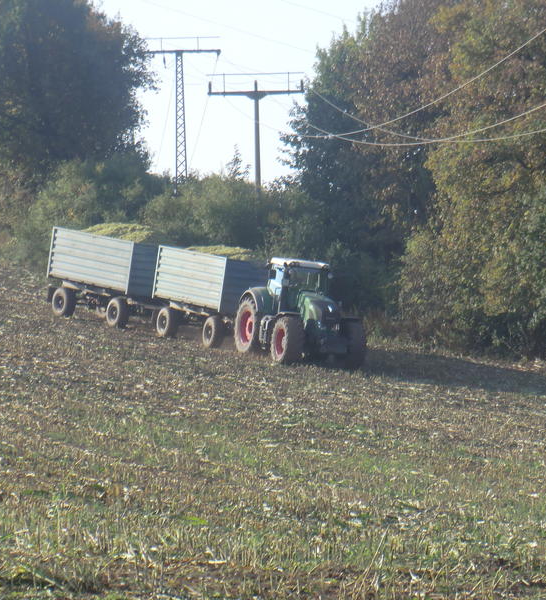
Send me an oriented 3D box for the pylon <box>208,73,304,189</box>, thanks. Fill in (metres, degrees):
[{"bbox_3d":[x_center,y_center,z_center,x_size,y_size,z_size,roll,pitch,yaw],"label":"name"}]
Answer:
[{"bbox_3d":[-0.530,-3.950,174.000,3.650,9.200,0.350,-1,0,-3],"label":"pylon"}]

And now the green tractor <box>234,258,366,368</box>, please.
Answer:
[{"bbox_3d":[1.051,0.432,150.002,2.700,3.220,5.200,5,4,-24],"label":"green tractor"}]

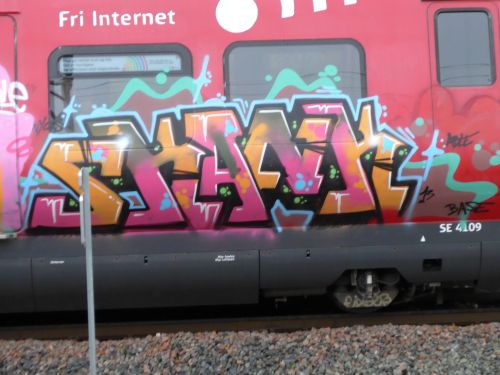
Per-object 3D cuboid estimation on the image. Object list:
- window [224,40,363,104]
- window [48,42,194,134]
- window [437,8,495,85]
[{"bbox_3d":[0.484,-0.998,15.528,1.495,1.102,0.060,-2,-7,-3],"label":"window"},{"bbox_3d":[-1.329,-0.942,15.425,1.495,1.102,0.060,-2,-7,-3],"label":"window"},{"bbox_3d":[2.271,-1.476,15.688,0.617,0.836,0.060,-2,-7,-3],"label":"window"}]

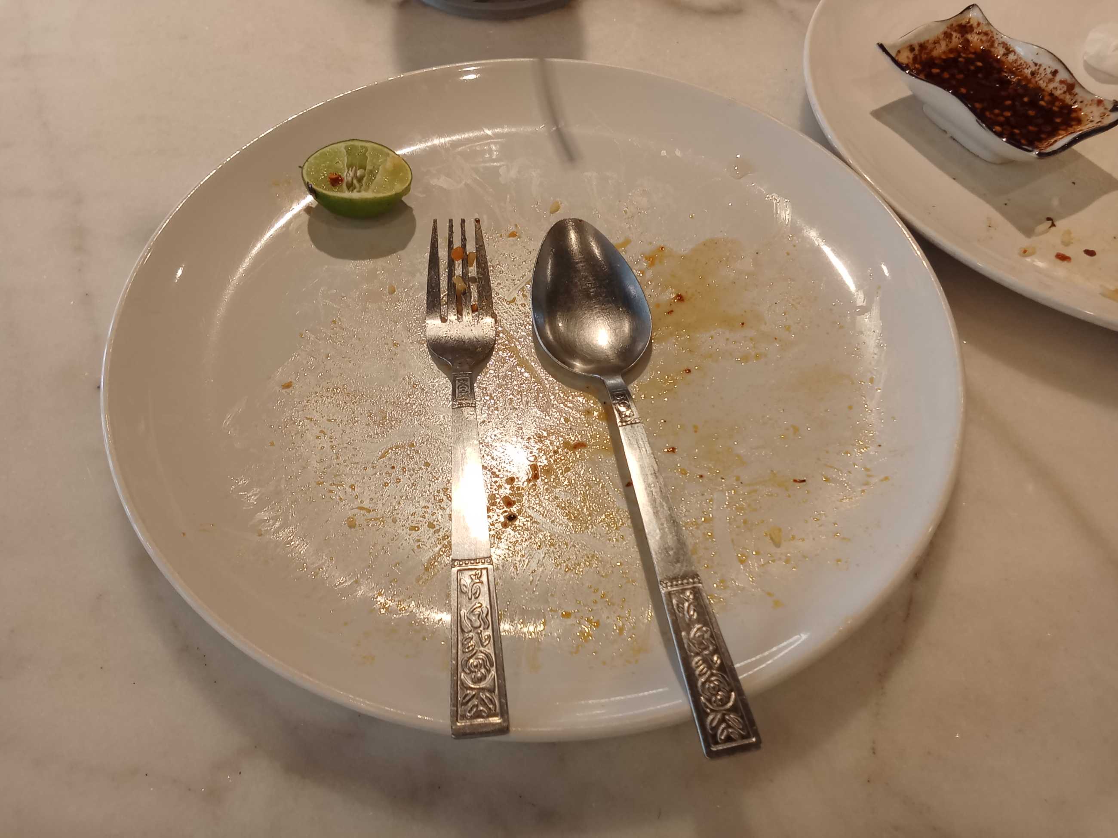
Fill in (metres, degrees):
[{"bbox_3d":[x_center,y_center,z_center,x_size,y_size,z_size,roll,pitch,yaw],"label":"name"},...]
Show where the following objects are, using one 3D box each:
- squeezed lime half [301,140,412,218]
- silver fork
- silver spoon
[{"bbox_3d":[-0.075,-0.088,0.326,0.041,0.019,0.036,0,56,-1],"label":"squeezed lime half"},{"bbox_3d":[-0.028,-0.002,0.261,0.024,0.018,0.191,-4,51,-4],"label":"silver fork"},{"bbox_3d":[0.023,0.000,0.259,0.041,0.022,0.195,-8,51,-7],"label":"silver spoon"}]

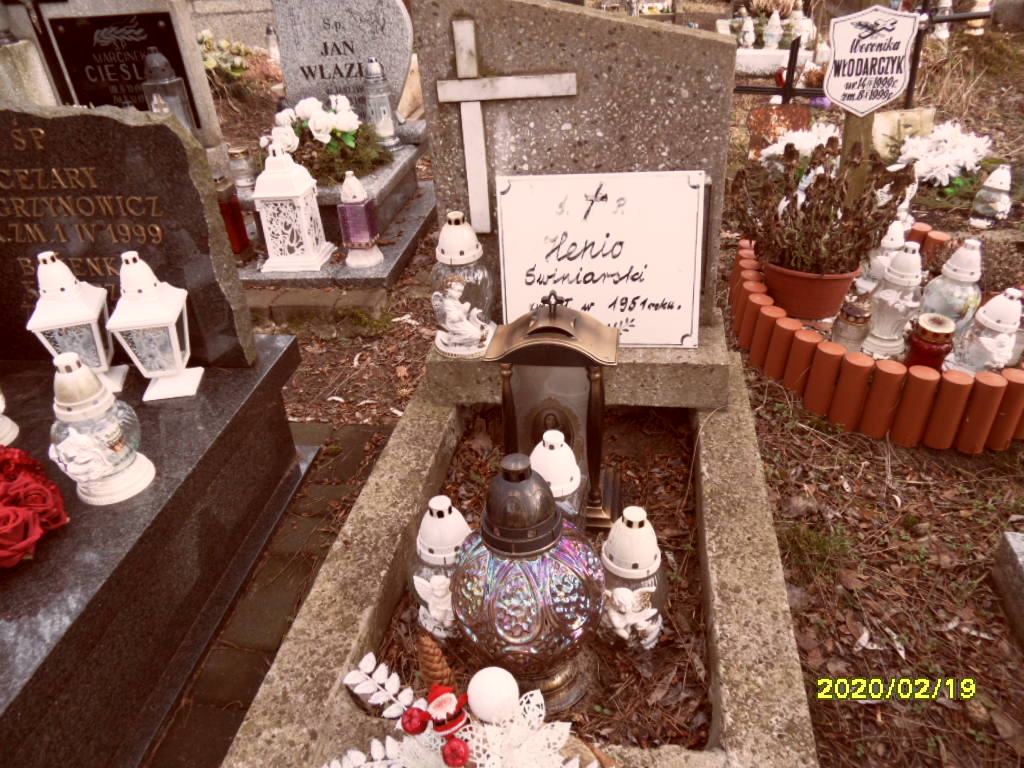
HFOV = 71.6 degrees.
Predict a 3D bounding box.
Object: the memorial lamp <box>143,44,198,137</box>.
[{"bbox_3d":[-1.279,-1.053,2.628,0.140,0.352,0.140,2,32,11],"label":"memorial lamp"}]

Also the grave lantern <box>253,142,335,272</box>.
[{"bbox_3d":[-0.697,-0.556,2.205,0.185,0.366,0.185,1,34,5],"label":"grave lantern"}]

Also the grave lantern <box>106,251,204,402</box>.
[{"bbox_3d":[-0.630,-0.107,1.246,0.112,0.252,0.112,-9,32,-6],"label":"grave lantern"}]

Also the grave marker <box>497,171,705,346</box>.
[{"bbox_3d":[0.190,-0.267,1.558,0.436,0.378,0.020,2,21,12],"label":"grave marker"}]

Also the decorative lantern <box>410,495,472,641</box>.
[{"bbox_3d":[-0.104,0.273,1.074,0.098,0.250,0.098,-1,32,6],"label":"decorative lantern"}]

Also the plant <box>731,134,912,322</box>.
[{"bbox_3d":[0.815,-0.377,1.865,0.460,0.420,0.400,3,34,9],"label":"plant"}]

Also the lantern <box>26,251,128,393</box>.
[{"bbox_3d":[-0.782,-0.110,1.270,0.113,0.254,0.113,-11,32,-11],"label":"lantern"}]

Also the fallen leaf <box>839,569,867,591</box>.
[{"bbox_3d":[0.614,0.352,1.279,0.052,0.010,0.050,3,34,9],"label":"fallen leaf"}]

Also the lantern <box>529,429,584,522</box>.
[{"bbox_3d":[0.077,0.200,1.174,0.096,0.245,0.096,-10,32,-8],"label":"lantern"}]

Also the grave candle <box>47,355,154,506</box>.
[{"bbox_3d":[-0.646,0.057,1.079,0.140,0.225,0.140,-4,34,-3],"label":"grave candle"}]

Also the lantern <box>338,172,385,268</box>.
[{"bbox_3d":[-0.445,-0.481,2.070,0.112,0.272,0.112,2,32,11],"label":"lantern"}]

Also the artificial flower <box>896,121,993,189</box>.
[{"bbox_3d":[1.548,-0.814,2.530,0.330,0.190,0.260,10,36,18],"label":"artificial flower"}]

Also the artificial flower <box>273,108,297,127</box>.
[{"bbox_3d":[-0.820,-0.961,2.560,0.088,0.070,0.085,2,32,11],"label":"artificial flower"}]

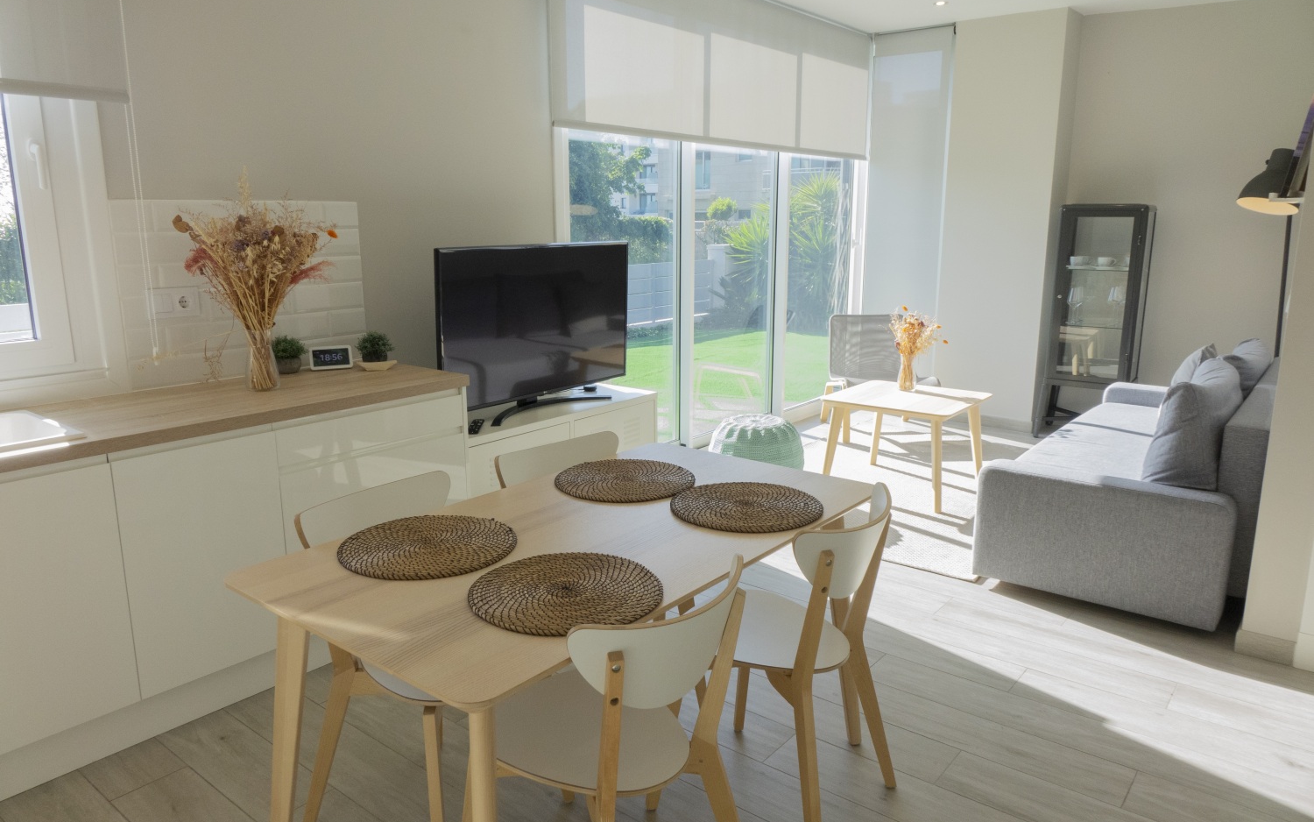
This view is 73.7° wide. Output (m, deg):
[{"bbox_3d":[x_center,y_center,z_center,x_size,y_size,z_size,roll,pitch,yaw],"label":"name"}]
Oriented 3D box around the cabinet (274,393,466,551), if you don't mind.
[{"bbox_3d":[-1.144,0.287,3.143,0.580,0.695,0.710,9,15,38],"label":"cabinet"}]

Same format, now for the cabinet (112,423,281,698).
[{"bbox_3d":[-1.510,0.384,2.704,0.580,0.695,0.450,9,15,38],"label":"cabinet"}]

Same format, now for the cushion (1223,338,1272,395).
[{"bbox_3d":[2.570,-0.056,3.946,0.180,0.480,0.500,23,24,34],"label":"cushion"}]

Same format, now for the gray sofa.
[{"bbox_3d":[2.279,0.202,3.974,0.895,0.770,2.095,9,15,38],"label":"gray sofa"}]

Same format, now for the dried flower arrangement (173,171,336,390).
[{"bbox_3d":[-1.353,-0.423,2.874,0.460,0.710,0.490,9,15,38],"label":"dried flower arrangement"}]

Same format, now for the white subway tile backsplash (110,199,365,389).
[{"bbox_3d":[-1.439,-0.432,3.121,0.020,0.613,0.885,9,15,38],"label":"white subway tile backsplash"}]

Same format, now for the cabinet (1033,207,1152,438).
[{"bbox_3d":[2.877,-0.559,5.732,0.560,1.500,0.460,9,15,38],"label":"cabinet"}]

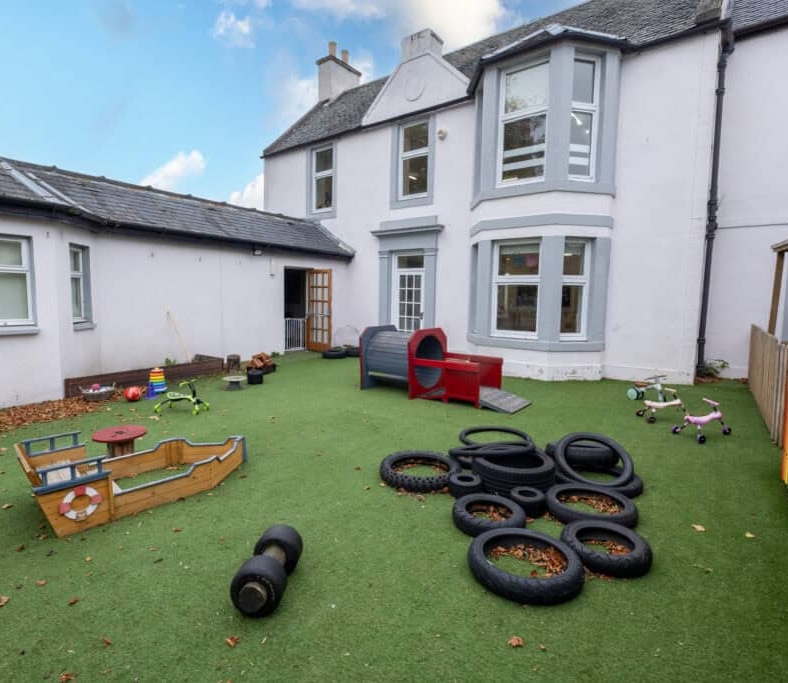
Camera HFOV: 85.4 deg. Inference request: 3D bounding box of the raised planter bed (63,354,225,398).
[{"bbox_3d":[-4.055,0.518,6.934,0.750,0.260,2.432,4,7,32],"label":"raised planter bed"}]

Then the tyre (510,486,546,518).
[{"bbox_3d":[0.897,1.071,2.850,0.228,0.128,0.228,1,5,0],"label":"tyre"}]

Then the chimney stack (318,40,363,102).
[{"bbox_3d":[-2.065,-9.860,16.110,0.700,2.400,1.650,5,6,36],"label":"chimney stack"}]

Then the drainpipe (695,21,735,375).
[{"bbox_3d":[5.277,-2.273,7.036,0.200,5.700,0.180,5,7,39],"label":"drainpipe"}]

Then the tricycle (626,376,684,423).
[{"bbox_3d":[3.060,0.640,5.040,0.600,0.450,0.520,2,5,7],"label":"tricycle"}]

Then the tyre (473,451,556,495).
[{"bbox_3d":[0.942,1.010,3.375,0.615,0.190,0.615,1,5,0],"label":"tyre"}]

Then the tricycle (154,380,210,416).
[{"bbox_3d":[-2.560,0.667,5.180,0.580,0.370,0.370,2,5,13],"label":"tricycle"}]

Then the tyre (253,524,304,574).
[{"bbox_3d":[-0.604,1.088,2.236,0.248,0.248,0.160,1,5,3],"label":"tyre"}]

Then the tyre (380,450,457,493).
[{"bbox_3d":[0.206,1.040,3.437,0.635,0.105,0.635,1,5,0],"label":"tyre"}]

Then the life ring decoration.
[{"bbox_3d":[-1.870,0.968,2.550,0.030,0.215,0.215,6,7,42],"label":"life ring decoration"}]

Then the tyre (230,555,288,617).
[{"bbox_3d":[-0.617,1.122,1.962,0.248,0.248,0.160,1,5,3],"label":"tyre"}]

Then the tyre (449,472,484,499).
[{"bbox_3d":[0.532,1.070,3.150,0.230,0.108,0.230,1,5,0],"label":"tyre"}]

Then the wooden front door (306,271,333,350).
[{"bbox_3d":[-1.850,-0.760,10.570,0.820,2.020,0.045,5,6,36],"label":"wooden front door"}]

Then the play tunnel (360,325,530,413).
[{"bbox_3d":[0.708,0.286,5.951,2.240,0.920,0.950,5,7,38],"label":"play tunnel"}]

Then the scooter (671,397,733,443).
[{"bbox_3d":[3.300,0.810,4.460,0.590,0.380,0.390,0,5,-12],"label":"scooter"}]

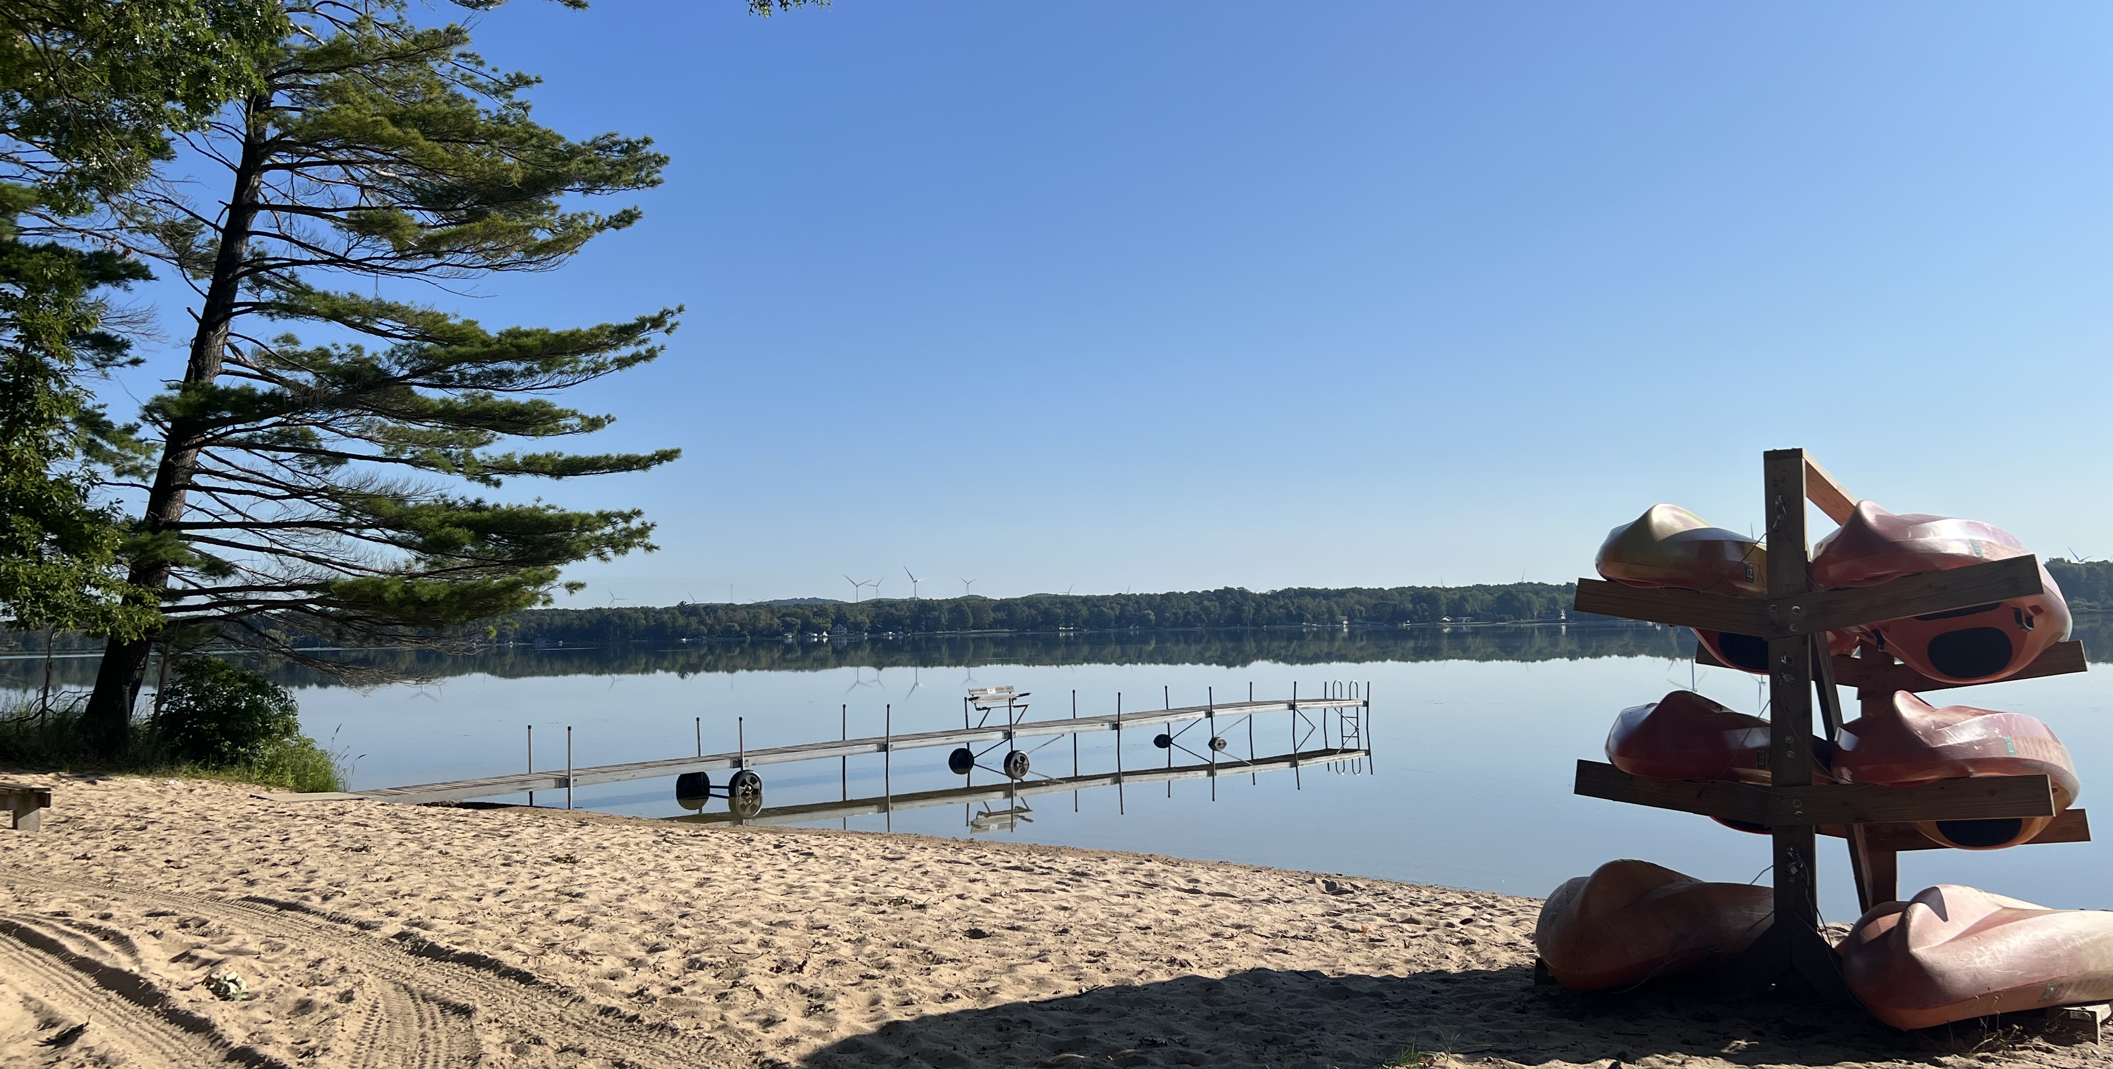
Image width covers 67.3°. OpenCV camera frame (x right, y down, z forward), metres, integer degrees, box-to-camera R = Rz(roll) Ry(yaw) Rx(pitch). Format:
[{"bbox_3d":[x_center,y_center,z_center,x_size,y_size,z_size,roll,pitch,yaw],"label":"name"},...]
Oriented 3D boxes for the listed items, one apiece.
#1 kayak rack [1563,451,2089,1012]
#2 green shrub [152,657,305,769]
[{"bbox_3d":[3.258,0.838,6.585,1.619,1.999,1.908,-4,-14,36],"label":"kayak rack"},{"bbox_3d":[-11.986,2.596,23.000,2.000,1.650,1.900,1,-4,-27],"label":"green shrub"}]

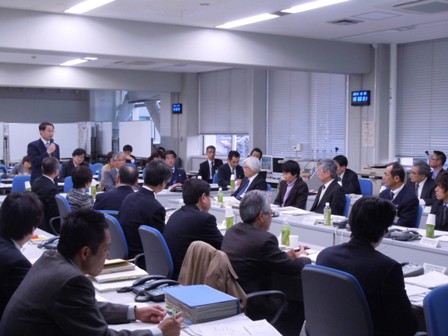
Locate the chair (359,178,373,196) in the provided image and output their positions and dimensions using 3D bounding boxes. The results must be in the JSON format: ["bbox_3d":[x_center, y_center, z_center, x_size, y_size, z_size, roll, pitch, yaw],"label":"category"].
[{"bbox_3d":[1.705,0.601,9.511,0.560,0.900,0.560,-1,3,-31],"label":"chair"}]

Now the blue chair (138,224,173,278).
[{"bbox_3d":[-0.225,0.826,4.447,0.600,0.930,0.600,-1,3,-32],"label":"blue chair"}]

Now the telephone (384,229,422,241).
[{"bbox_3d":[1.378,0.506,5.399,0.210,0.080,0.190,-1,3,-32],"label":"telephone"}]

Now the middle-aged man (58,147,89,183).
[{"bbox_3d":[-2.468,0.303,11.613,0.500,1.280,0.700,-1,3,-32],"label":"middle-aged man"}]

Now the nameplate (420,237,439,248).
[{"bbox_3d":[1.517,0.548,5.110,0.060,0.050,0.168,-1,3,-31],"label":"nameplate"}]

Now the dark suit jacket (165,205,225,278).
[{"bbox_3d":[-0.193,0.534,4.639,0.460,0.610,0.510,-1,3,-31],"label":"dark suit jacket"}]

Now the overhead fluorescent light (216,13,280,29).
[{"bbox_3d":[0.279,-1.761,8.442,0.230,0.070,1.180,-1,3,-32],"label":"overhead fluorescent light"}]

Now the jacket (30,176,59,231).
[{"bbox_3d":[-1.832,0.372,7.220,0.330,0.620,0.440,-2,4,-42],"label":"jacket"}]

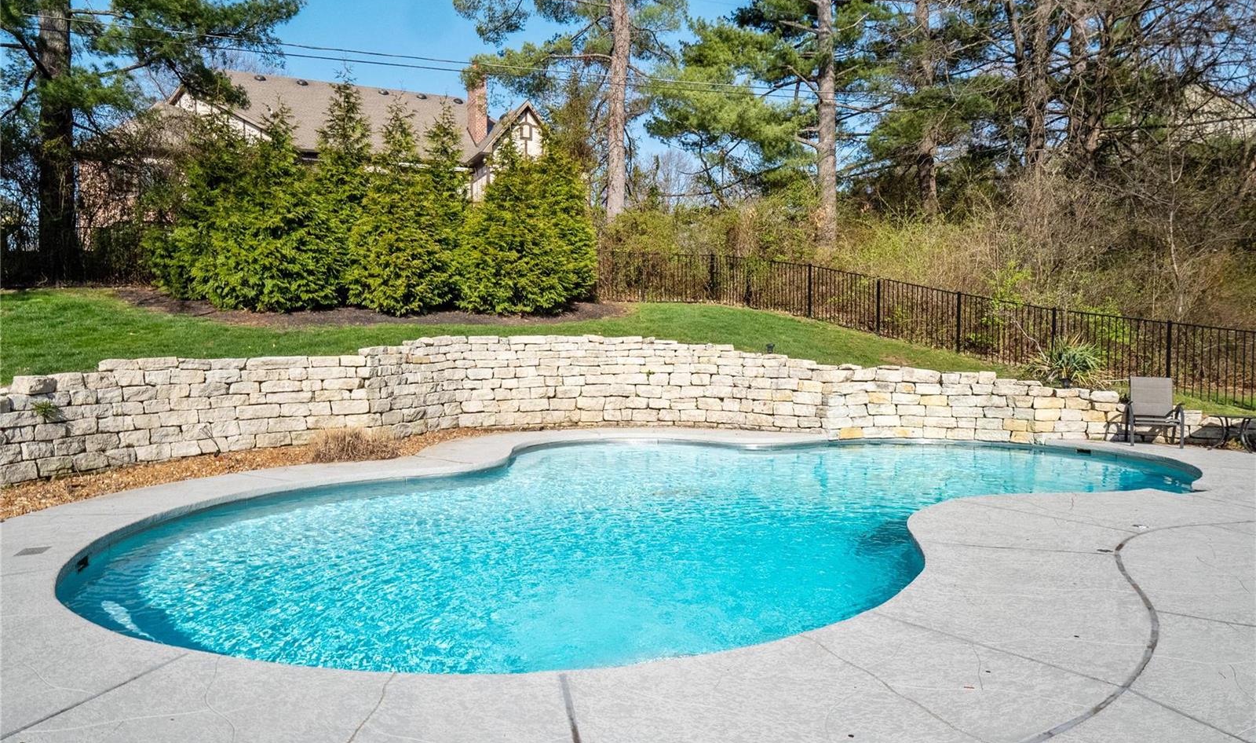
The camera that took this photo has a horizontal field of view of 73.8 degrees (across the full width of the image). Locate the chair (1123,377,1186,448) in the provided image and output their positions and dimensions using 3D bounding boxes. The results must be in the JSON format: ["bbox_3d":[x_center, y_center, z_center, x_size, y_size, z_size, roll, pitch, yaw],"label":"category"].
[{"bbox_3d":[7.775,0.595,12.363,0.660,0.980,0.740,2,2,25],"label":"chair"}]

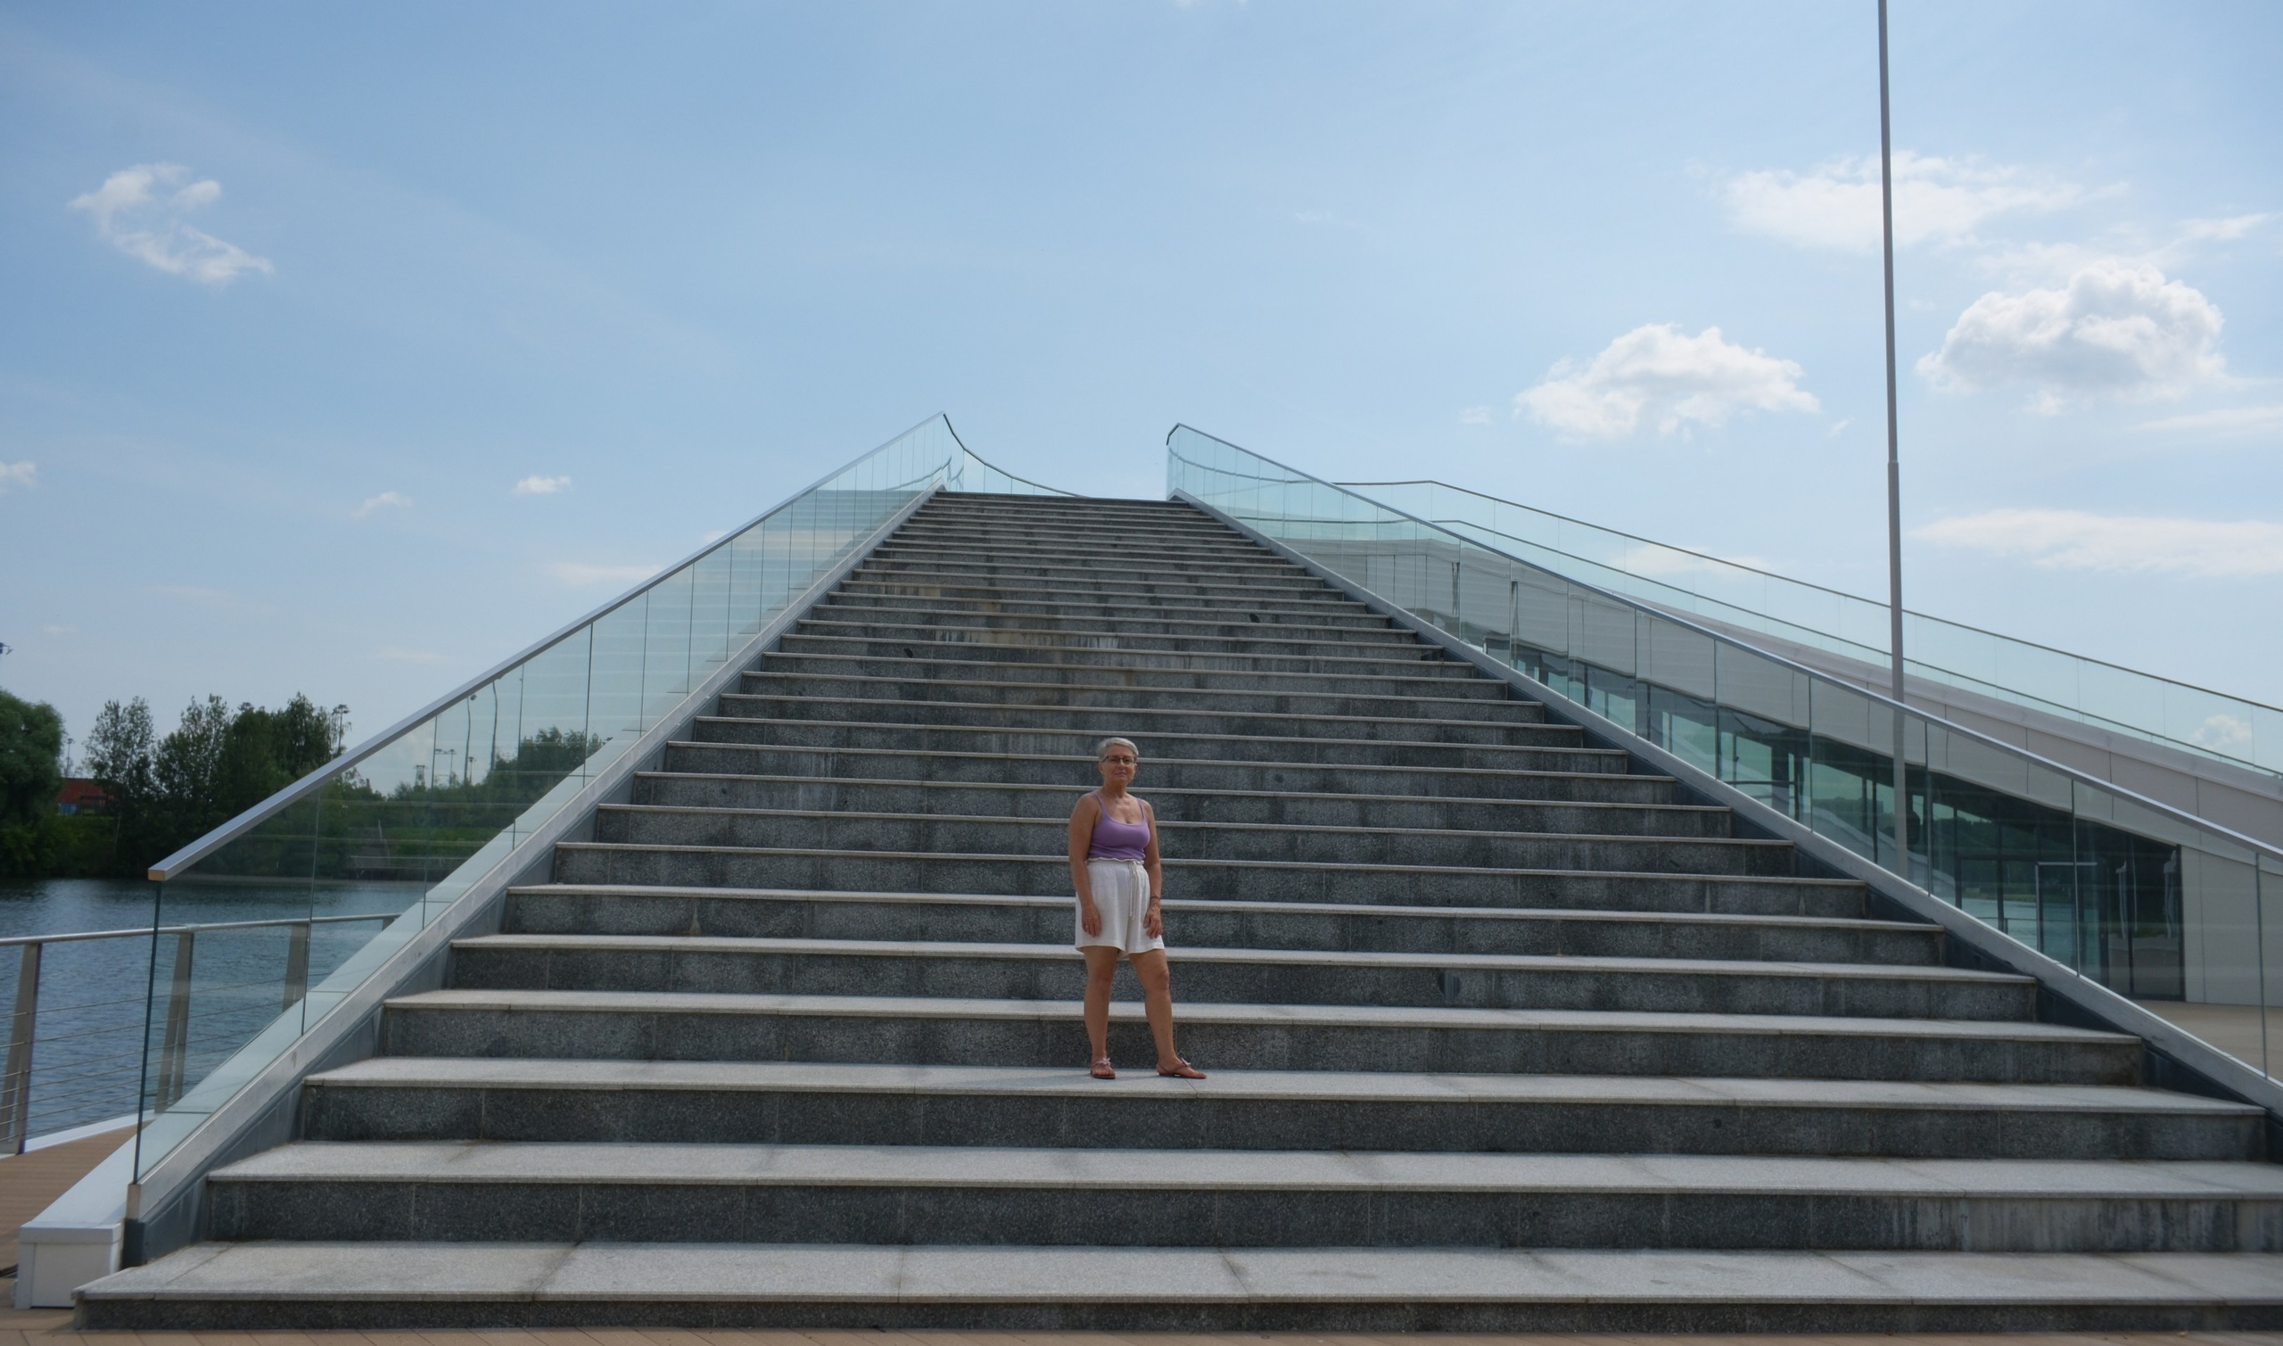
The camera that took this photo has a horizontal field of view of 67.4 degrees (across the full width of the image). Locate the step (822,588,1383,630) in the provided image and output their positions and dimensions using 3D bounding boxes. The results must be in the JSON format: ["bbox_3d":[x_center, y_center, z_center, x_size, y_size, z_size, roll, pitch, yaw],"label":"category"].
[{"bbox_3d":[-0.345,-0.599,19.437,6.287,0.247,0.743,2,-6,-6],"label":"step"}]

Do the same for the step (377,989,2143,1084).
[{"bbox_3d":[0.793,1.877,8.818,8.795,0.247,0.743,2,-6,-6],"label":"step"}]

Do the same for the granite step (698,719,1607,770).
[{"bbox_3d":[0.224,0.639,14.127,7.541,0.247,0.743,2,-6,-6],"label":"granite step"}]

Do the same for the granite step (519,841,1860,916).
[{"bbox_3d":[0.549,1.346,11.093,8.257,0.247,0.743,2,-6,-6],"label":"granite step"}]

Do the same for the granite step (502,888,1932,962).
[{"bbox_3d":[0.630,1.523,10.335,8.436,0.247,0.743,2,-6,-6],"label":"granite step"}]

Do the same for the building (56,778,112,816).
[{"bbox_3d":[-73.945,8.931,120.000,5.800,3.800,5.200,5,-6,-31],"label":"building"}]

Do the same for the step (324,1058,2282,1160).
[{"bbox_3d":[0.874,2.054,8.059,8.974,0.247,0.743,2,-6,-6],"label":"step"}]

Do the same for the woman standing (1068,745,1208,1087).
[{"bbox_3d":[-0.037,1.105,8.080,0.530,1.592,0.400,4,-6,-25],"label":"woman standing"}]

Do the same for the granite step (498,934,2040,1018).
[{"bbox_3d":[0.712,1.700,9.576,8.615,0.247,0.743,2,-6,-6],"label":"granite step"}]

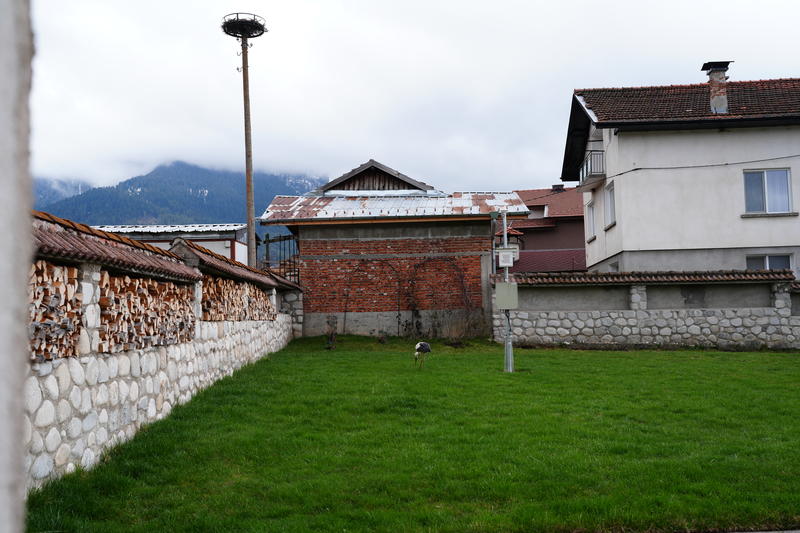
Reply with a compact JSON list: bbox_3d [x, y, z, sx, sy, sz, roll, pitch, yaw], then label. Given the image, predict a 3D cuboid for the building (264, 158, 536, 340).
[{"bbox_3d":[-0.142,-0.588,25.953,7.830,5.850,6.600,-1,-4,0],"label":"building"}]

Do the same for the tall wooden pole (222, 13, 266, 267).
[{"bbox_3d":[-4.705,-2.751,24.270,1.350,10.160,1.350,-1,-4,0],"label":"tall wooden pole"}]

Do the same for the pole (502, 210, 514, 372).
[{"bbox_3d":[1.970,0.469,14.300,0.180,2.970,0.180,-1,-4,0],"label":"pole"}]

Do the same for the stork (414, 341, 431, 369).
[{"bbox_3d":[0.435,1.660,14.618,0.250,0.540,0.500,1,-4,-30],"label":"stork"}]

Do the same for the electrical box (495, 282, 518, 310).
[{"bbox_3d":[1.952,0.540,14.150,0.400,0.490,0.200,-1,-4,0],"label":"electrical box"}]

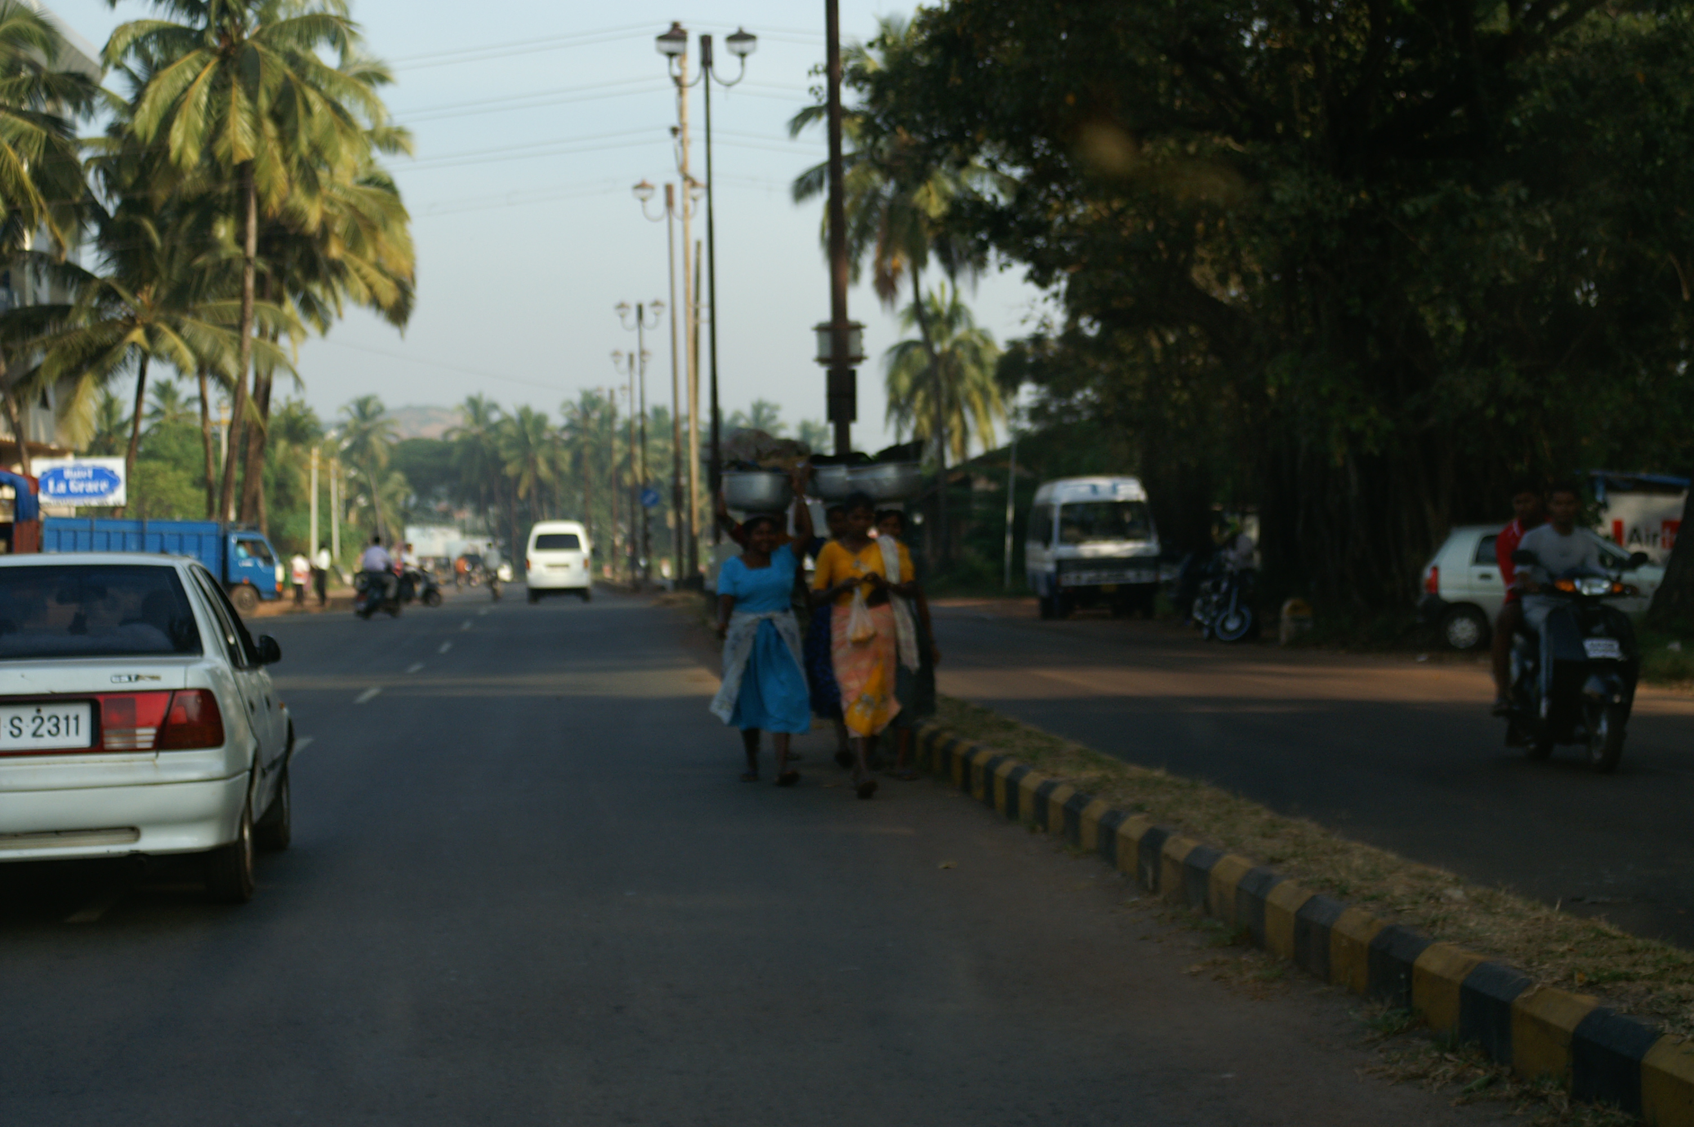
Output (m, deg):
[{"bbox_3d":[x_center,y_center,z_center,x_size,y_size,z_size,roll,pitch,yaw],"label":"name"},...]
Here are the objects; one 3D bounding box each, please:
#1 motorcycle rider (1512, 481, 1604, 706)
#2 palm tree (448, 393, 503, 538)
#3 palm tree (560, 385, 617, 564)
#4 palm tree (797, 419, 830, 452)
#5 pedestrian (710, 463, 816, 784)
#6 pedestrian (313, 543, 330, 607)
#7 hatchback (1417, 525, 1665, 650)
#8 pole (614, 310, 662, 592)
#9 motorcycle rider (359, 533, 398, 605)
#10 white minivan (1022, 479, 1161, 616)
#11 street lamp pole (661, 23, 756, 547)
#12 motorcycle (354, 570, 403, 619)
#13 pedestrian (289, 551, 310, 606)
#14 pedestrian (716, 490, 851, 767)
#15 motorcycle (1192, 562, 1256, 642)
[{"bbox_3d":[4.015,0.168,19.900,0.530,1.270,0.740,-1,0,-6],"label":"motorcycle rider"},{"bbox_3d":[-28.636,-6.534,272.000,4.900,13.200,4.900,-1,0,-5],"label":"palm tree"},{"bbox_3d":[-19.908,-6.636,272.000,5.000,13.300,5.000,-1,0,-5],"label":"palm tree"},{"bbox_3d":[-3.733,-7.612,390.000,5.400,16.500,5.400,-1,0,0],"label":"palm tree"},{"bbox_3d":[-0.485,0.372,20.200,0.600,1.790,0.480,-1,0,-2],"label":"pedestrian"},{"bbox_3d":[-14.063,0.319,94.500,0.500,1.670,0.380,-1,0,-45],"label":"pedestrian"},{"bbox_3d":[8.528,0.280,41.500,3.500,1.460,1.490,-1,0,3],"label":"hatchback"},{"bbox_3d":[-6.914,-4.076,120.000,1.650,9.600,0.500,-1,0,-5],"label":"pole"},{"bbox_3d":[-9.035,0.115,68.000,0.600,1.350,0.750,-1,0,18],"label":"motorcycle rider"},{"bbox_3d":[4.270,-0.280,61.600,1.780,2.380,4.600,-1,0,-4],"label":"white minivan"},{"bbox_3d":[-2.212,-4.057,57.500,1.650,9.500,0.520,-1,0,-5],"label":"street lamp pole"},{"bbox_3d":[-9.023,0.549,68.000,0.680,1.050,1.800,-1,0,14],"label":"motorcycle"},{"bbox_3d":[-14.744,0.410,95.000,0.550,1.520,0.400,-1,0,-6],"label":"pedestrian"},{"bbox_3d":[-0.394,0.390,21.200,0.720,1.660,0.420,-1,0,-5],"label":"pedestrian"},{"bbox_3d":[4.818,0.488,45.600,0.720,1.080,1.930,-1,0,-18],"label":"motorcycle"}]

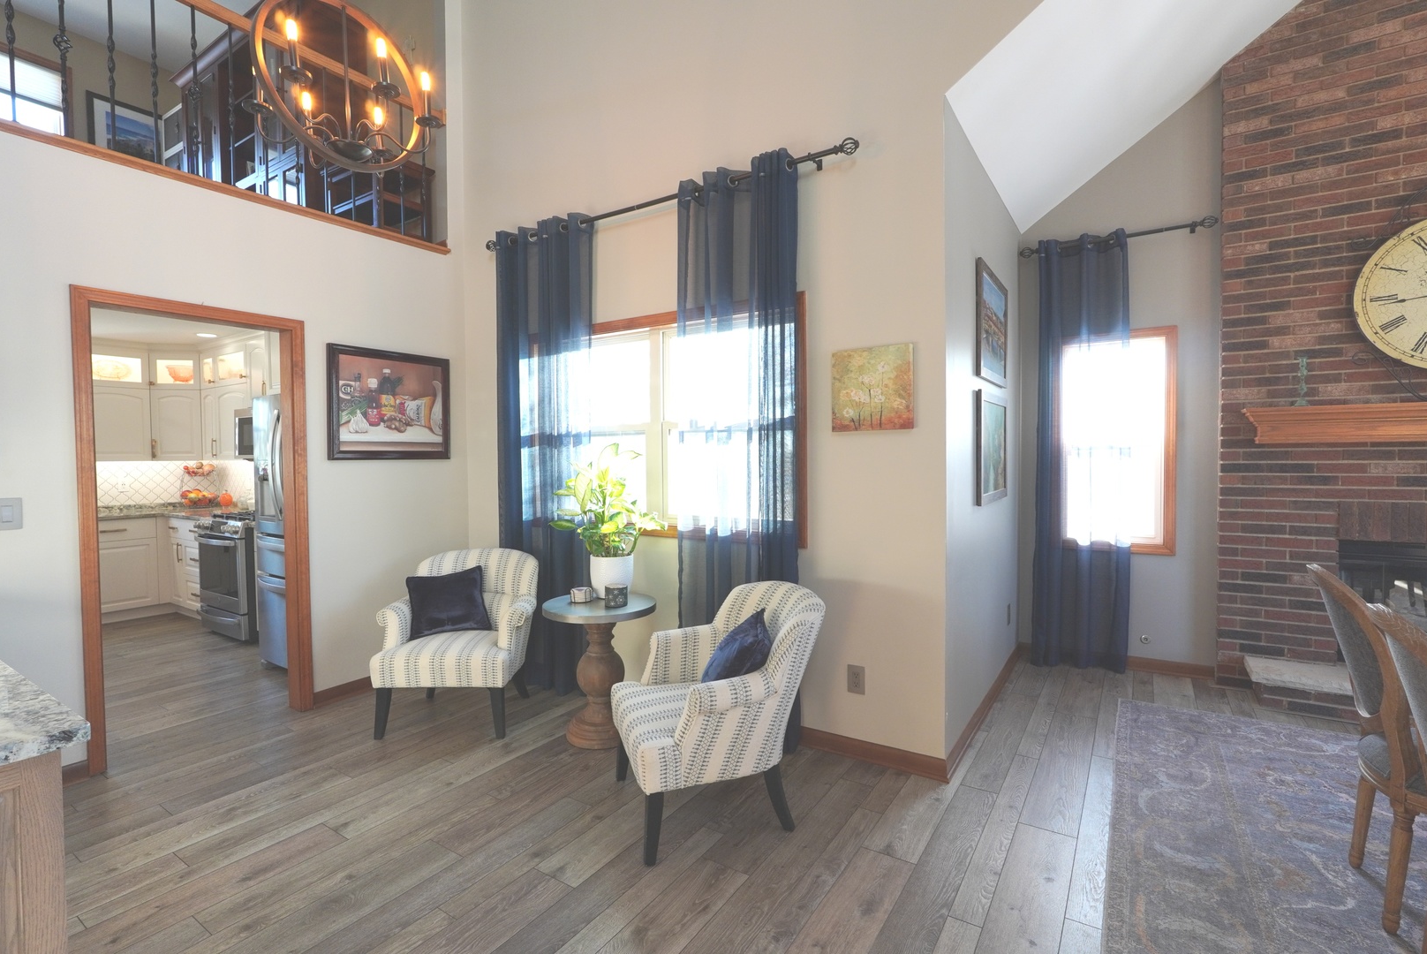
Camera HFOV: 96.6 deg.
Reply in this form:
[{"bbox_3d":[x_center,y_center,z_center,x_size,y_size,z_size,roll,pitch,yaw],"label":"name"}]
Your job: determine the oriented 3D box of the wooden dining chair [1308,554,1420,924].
[{"bbox_3d":[2.149,0.797,1.865,0.620,1.000,0.500,1,2,34],"label":"wooden dining chair"}]

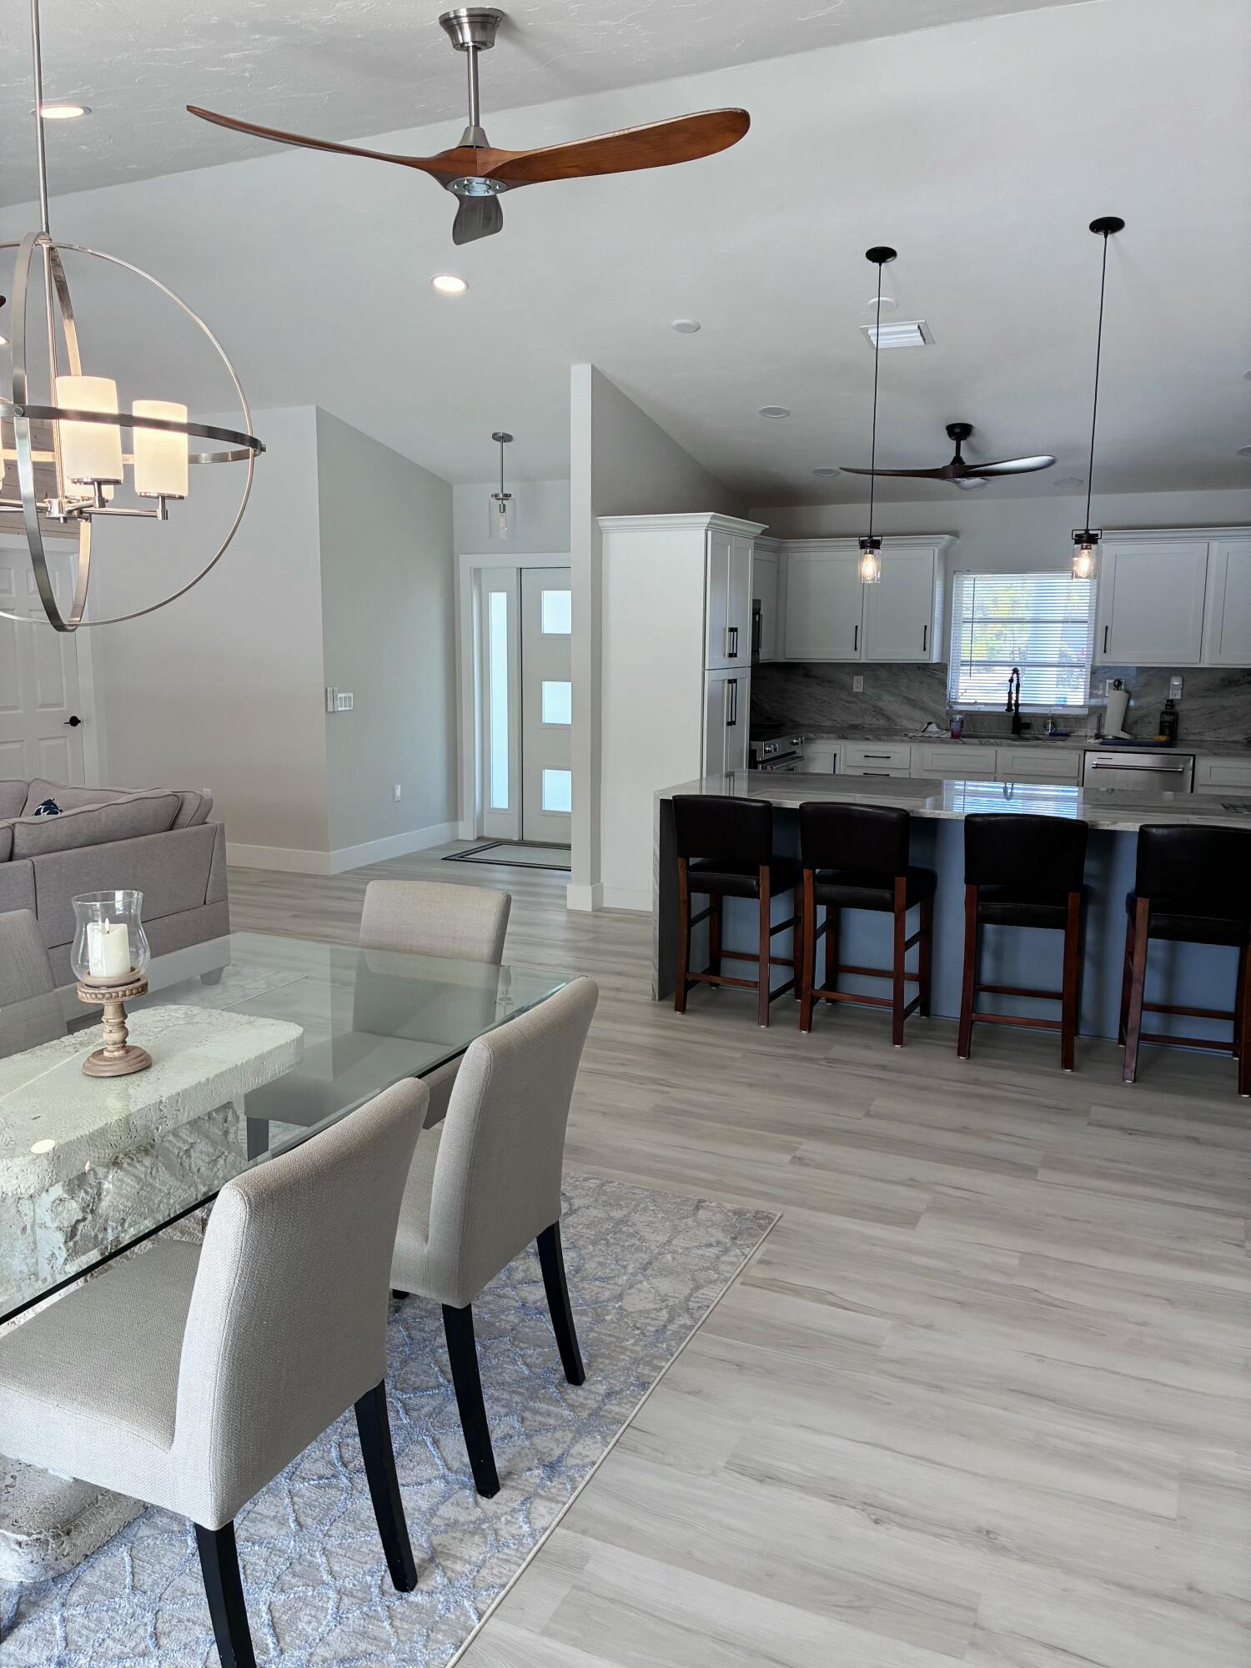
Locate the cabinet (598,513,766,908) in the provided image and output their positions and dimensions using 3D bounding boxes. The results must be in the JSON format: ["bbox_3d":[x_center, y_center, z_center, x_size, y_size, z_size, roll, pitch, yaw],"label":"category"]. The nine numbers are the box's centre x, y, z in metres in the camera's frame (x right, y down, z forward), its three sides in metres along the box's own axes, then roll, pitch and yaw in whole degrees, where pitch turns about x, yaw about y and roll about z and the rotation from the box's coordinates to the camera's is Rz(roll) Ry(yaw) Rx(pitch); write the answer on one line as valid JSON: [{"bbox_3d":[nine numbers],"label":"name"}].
[{"bbox_3d":[0.345,-0.690,7.328,0.685,2.205,0.850,5,10,24],"label":"cabinet"}]

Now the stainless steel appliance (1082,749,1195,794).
[{"bbox_3d":[3.171,-0.076,7.765,0.603,0.870,0.610,5,10,24],"label":"stainless steel appliance"}]

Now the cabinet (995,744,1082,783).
[{"bbox_3d":[2.684,-0.144,8.090,0.515,0.876,0.609,5,10,25],"label":"cabinet"}]

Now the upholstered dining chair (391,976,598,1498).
[{"bbox_3d":[-0.409,0.734,2.508,0.570,0.895,0.450,5,10,24],"label":"upholstered dining chair"}]

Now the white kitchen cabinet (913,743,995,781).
[{"bbox_3d":[2.219,-0.182,8.309,0.515,0.876,0.609,5,10,25],"label":"white kitchen cabinet"}]

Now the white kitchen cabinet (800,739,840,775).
[{"bbox_3d":[1.432,-0.245,8.680,0.310,0.876,0.609,5,10,25],"label":"white kitchen cabinet"}]

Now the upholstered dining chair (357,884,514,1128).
[{"bbox_3d":[-0.621,0.615,3.240,0.465,0.895,0.570,5,10,24],"label":"upholstered dining chair"}]

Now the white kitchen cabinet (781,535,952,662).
[{"bbox_3d":[1.635,-1.573,8.495,1.100,0.820,0.389,5,10,25],"label":"white kitchen cabinet"}]

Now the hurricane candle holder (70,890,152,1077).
[{"bbox_3d":[-0.968,0.278,2.365,0.150,0.325,0.150,5,10,25],"label":"hurricane candle holder"}]

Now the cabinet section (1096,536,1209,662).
[{"bbox_3d":[3.277,-1.431,7.774,0.610,0.770,0.330,4,10,24],"label":"cabinet section"}]

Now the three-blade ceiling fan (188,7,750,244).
[{"bbox_3d":[-0.419,-1.982,3.486,1.370,0.450,1.240,-1,9,-6],"label":"three-blade ceiling fan"}]

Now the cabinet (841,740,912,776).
[{"bbox_3d":[1.756,-0.189,8.437,0.478,0.885,0.620,5,10,24],"label":"cabinet"}]

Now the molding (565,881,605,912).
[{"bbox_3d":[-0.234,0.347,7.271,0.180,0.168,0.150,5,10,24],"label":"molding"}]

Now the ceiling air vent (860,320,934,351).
[{"bbox_3d":[1.301,-2.363,5.982,0.305,0.030,0.255,5,-2,24],"label":"ceiling air vent"}]

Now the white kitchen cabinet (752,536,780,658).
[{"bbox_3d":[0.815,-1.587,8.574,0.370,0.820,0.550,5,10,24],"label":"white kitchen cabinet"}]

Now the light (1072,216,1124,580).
[{"bbox_3d":[1.824,-1.667,4.858,0.130,1.335,0.130,5,10,25],"label":"light"}]

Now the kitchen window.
[{"bbox_3d":[2.624,-1.273,8.311,0.915,0.935,0.110,5,10,25],"label":"kitchen window"}]

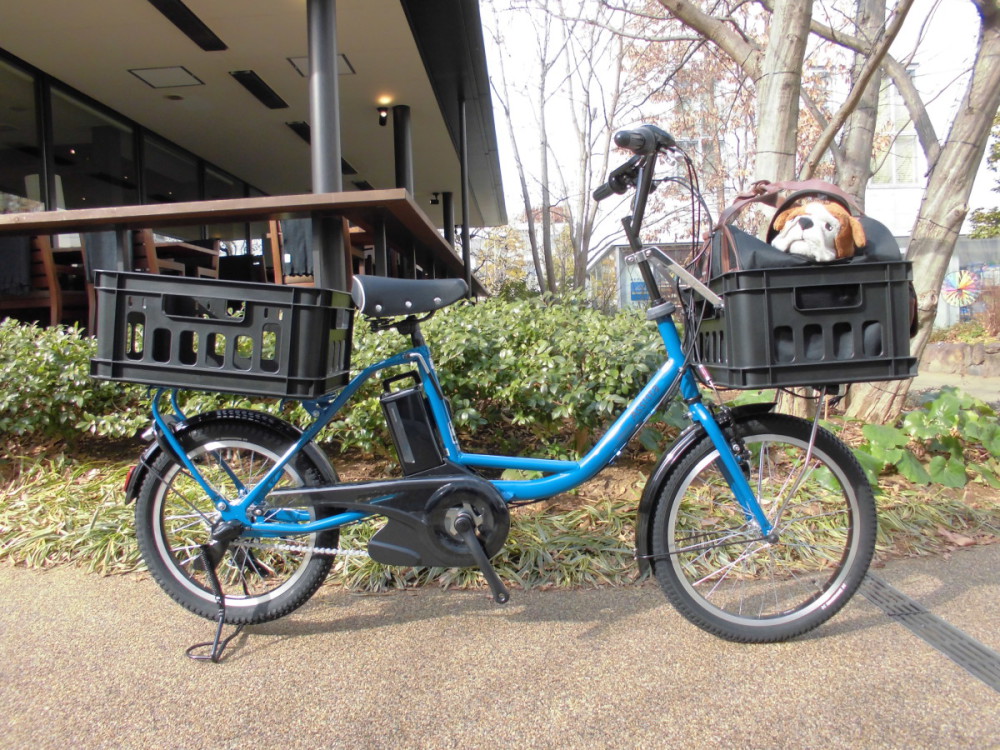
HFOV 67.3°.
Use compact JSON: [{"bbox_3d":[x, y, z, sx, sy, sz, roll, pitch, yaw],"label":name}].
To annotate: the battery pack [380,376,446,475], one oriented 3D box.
[{"bbox_3d":[-0.190,0.110,1.672,0.090,0.218,0.090,-17,2,3],"label":"battery pack"}]

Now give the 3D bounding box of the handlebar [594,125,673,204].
[{"bbox_3d":[0.284,-0.458,1.657,0.140,0.090,0.530,-2,3,2],"label":"handlebar"}]

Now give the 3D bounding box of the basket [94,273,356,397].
[{"bbox_3d":[-0.596,-0.094,1.686,0.472,0.218,0.345,5,4,0],"label":"basket"}]

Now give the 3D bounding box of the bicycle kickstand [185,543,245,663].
[{"bbox_3d":[-0.617,0.476,1.680,0.095,0.236,0.245,-2,3,2],"label":"bicycle kickstand"}]

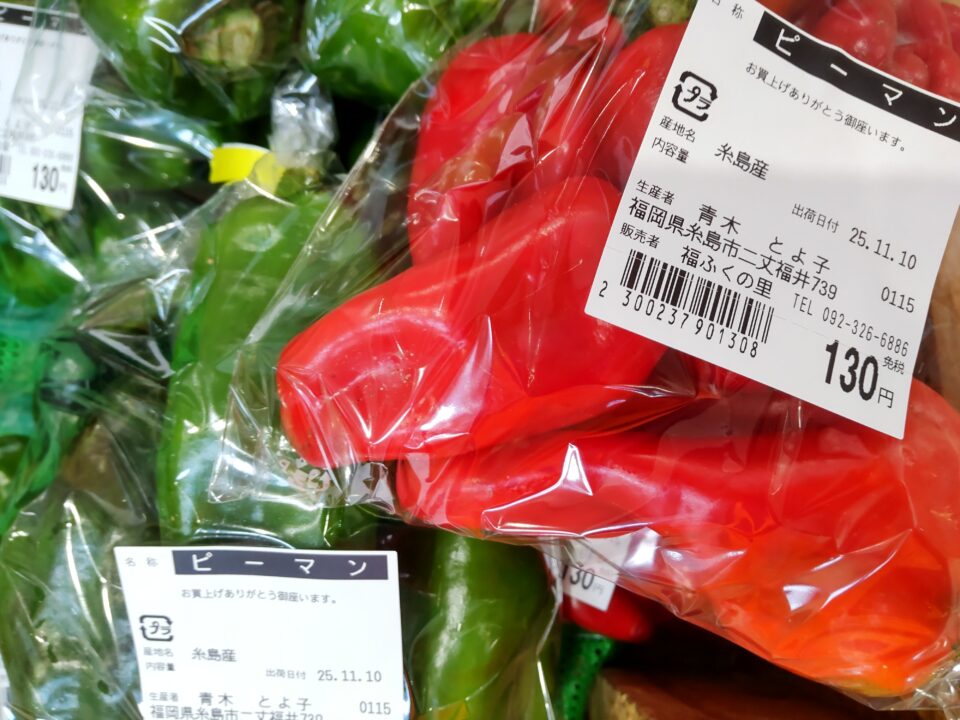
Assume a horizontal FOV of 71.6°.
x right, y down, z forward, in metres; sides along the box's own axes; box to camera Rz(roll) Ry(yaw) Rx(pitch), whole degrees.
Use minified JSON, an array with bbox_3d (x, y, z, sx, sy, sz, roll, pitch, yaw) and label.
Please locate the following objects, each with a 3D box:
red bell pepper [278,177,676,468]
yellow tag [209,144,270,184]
[{"bbox_3d":[0.001,-0.006,0.130,0.084,0.043,0.043,-30,90,0],"label":"red bell pepper"},{"bbox_3d":[-0.062,-0.051,0.172,0.017,0.003,0.009,2,90,-6],"label":"yellow tag"}]

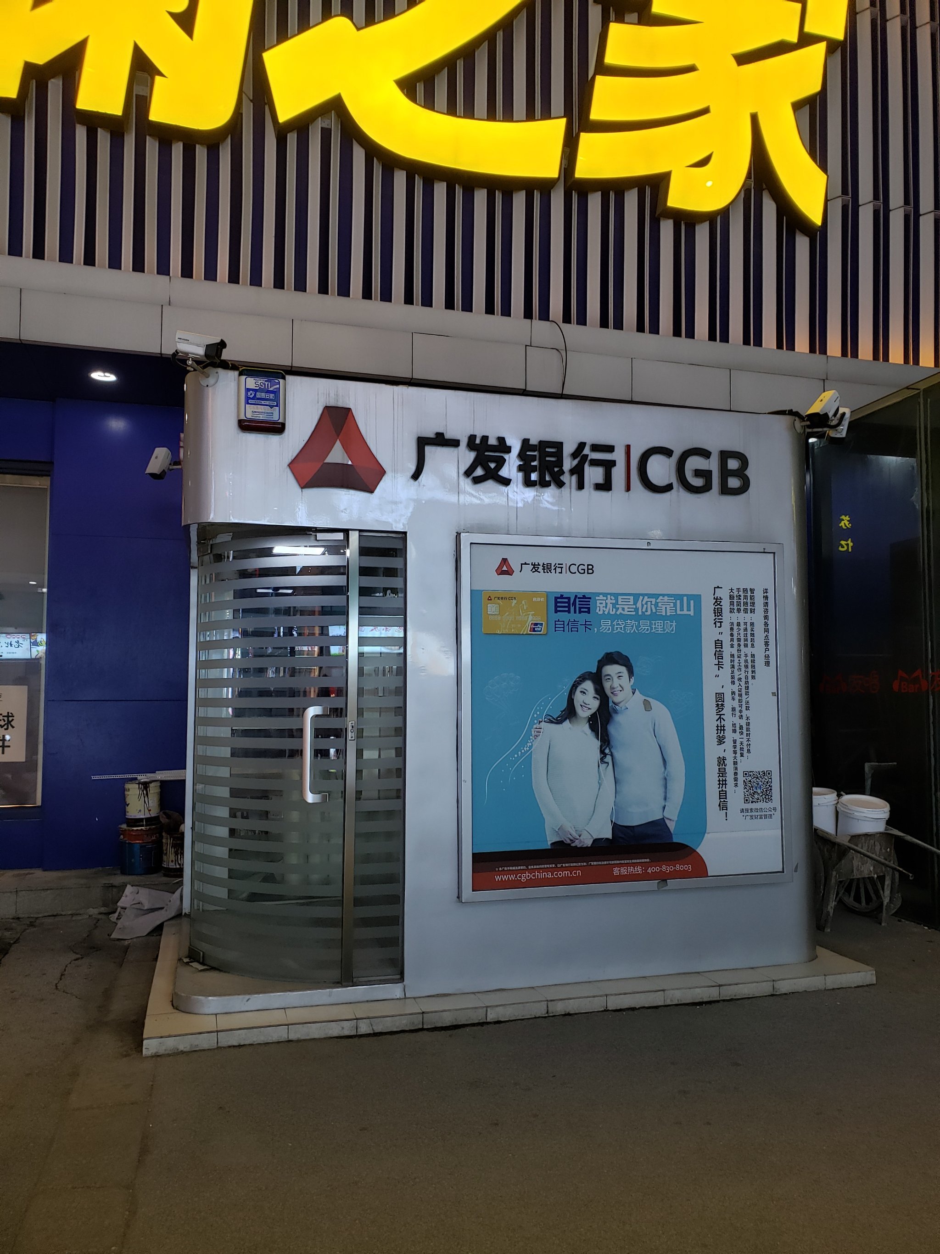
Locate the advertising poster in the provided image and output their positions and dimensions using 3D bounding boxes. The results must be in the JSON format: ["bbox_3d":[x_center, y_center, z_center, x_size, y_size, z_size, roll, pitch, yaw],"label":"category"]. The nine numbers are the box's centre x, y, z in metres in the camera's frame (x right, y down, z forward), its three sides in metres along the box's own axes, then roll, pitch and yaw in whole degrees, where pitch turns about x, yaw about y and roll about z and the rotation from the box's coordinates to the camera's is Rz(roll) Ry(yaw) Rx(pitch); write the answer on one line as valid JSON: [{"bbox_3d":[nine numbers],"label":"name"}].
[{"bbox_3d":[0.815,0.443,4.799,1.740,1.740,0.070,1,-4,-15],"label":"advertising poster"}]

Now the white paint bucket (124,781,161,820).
[{"bbox_3d":[-2.486,1.339,7.150,0.270,0.345,0.270,1,-4,-15],"label":"white paint bucket"}]

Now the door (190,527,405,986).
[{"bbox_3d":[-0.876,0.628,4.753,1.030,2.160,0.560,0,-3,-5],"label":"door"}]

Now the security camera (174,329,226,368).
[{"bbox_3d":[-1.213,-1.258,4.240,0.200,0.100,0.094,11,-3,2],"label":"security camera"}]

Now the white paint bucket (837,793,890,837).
[{"bbox_3d":[2.571,1.315,6.173,0.320,0.345,0.320,0,8,0],"label":"white paint bucket"}]

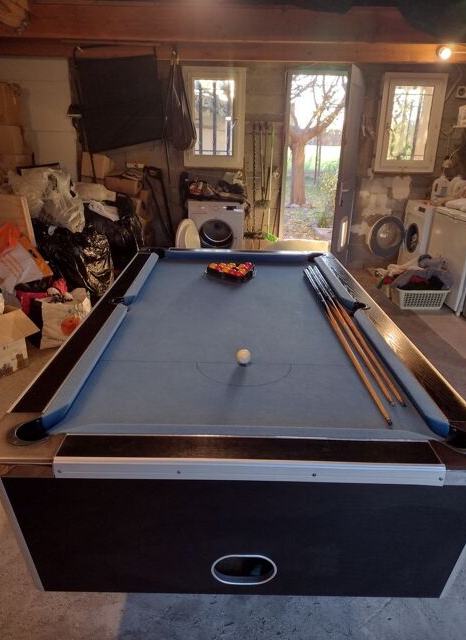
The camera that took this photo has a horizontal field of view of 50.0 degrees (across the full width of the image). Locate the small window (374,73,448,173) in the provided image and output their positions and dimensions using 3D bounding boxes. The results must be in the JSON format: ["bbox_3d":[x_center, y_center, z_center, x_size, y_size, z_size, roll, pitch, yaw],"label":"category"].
[{"bbox_3d":[2.050,-2.213,5.671,0.700,1.040,0.100,1,20,-1],"label":"small window"}]

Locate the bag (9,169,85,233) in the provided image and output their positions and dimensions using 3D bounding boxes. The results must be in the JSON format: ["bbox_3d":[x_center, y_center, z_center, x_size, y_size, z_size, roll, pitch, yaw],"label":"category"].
[{"bbox_3d":[-1.632,-1.054,4.390,0.620,0.520,0.420,-5,21,-19],"label":"bag"}]

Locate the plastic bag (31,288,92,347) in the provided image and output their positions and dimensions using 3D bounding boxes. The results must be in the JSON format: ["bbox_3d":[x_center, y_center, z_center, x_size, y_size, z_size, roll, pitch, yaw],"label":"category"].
[{"bbox_3d":[-1.286,-0.035,3.769,0.400,0.410,0.200,-10,23,-30],"label":"plastic bag"}]

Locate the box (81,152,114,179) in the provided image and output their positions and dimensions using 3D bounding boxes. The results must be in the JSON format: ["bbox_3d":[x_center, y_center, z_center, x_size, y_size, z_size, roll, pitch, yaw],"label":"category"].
[{"bbox_3d":[-1.429,-1.633,5.299,0.300,0.270,0.300,1,20,-1],"label":"box"}]

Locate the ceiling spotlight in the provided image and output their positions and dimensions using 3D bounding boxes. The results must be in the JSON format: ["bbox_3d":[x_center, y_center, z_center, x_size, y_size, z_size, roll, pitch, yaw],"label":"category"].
[{"bbox_3d":[2.201,-2.733,5.115,0.140,0.140,0.130,1,20,-1],"label":"ceiling spotlight"}]

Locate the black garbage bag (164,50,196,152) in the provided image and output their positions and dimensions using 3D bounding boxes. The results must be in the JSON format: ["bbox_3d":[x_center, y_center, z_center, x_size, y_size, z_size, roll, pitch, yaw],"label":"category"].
[{"bbox_3d":[-0.578,-2.346,5.370,0.360,1.000,0.200,1,20,-1],"label":"black garbage bag"}]

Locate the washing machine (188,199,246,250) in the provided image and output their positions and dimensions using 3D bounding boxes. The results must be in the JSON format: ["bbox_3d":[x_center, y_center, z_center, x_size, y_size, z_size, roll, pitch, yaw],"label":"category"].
[{"bbox_3d":[-0.198,-0.950,5.745,0.600,0.850,0.570,1,20,-1],"label":"washing machine"}]

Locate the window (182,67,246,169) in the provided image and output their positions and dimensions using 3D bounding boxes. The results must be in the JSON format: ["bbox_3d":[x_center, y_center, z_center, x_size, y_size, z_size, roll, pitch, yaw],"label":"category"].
[{"bbox_3d":[-0.209,-2.267,5.634,0.690,1.040,0.100,1,20,-1],"label":"window"}]

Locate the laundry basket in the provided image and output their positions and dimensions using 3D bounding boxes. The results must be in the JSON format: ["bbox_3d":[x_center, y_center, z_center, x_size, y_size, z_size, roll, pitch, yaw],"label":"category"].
[{"bbox_3d":[1.798,-0.271,4.899,0.520,0.250,0.380,1,20,-1],"label":"laundry basket"}]

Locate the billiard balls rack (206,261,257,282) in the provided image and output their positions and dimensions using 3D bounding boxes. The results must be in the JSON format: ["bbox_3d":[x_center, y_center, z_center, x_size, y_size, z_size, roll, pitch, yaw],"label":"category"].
[{"bbox_3d":[0.016,-0.279,2.757,0.290,0.055,0.265,-3,20,-13],"label":"billiard balls rack"}]

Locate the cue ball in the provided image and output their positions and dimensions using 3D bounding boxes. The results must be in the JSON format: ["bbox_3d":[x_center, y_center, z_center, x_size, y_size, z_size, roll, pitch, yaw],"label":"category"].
[{"bbox_3d":[0.036,0.120,1.652,0.050,0.050,0.050,1,20,-1],"label":"cue ball"}]

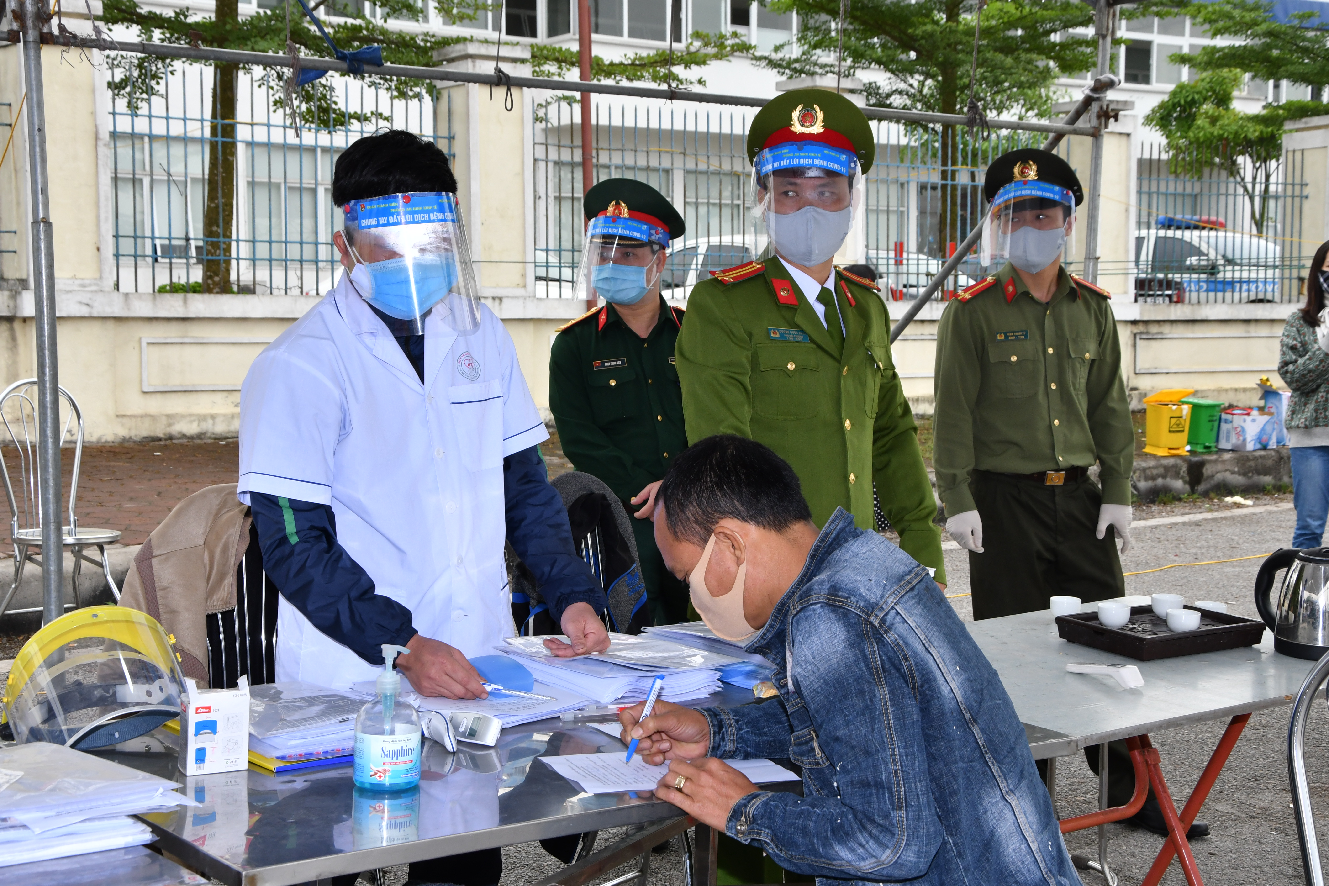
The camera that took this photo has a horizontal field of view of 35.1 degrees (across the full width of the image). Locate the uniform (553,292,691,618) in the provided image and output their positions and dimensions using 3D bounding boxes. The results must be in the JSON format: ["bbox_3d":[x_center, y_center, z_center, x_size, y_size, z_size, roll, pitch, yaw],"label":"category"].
[{"bbox_3d":[-0.072,0.300,5.358,0.500,1.340,0.350,-2,6,-20],"label":"uniform"}]

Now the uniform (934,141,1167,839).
[{"bbox_3d":[0.965,0.131,5.341,0.580,1.720,0.380,-3,7,-30],"label":"uniform"}]

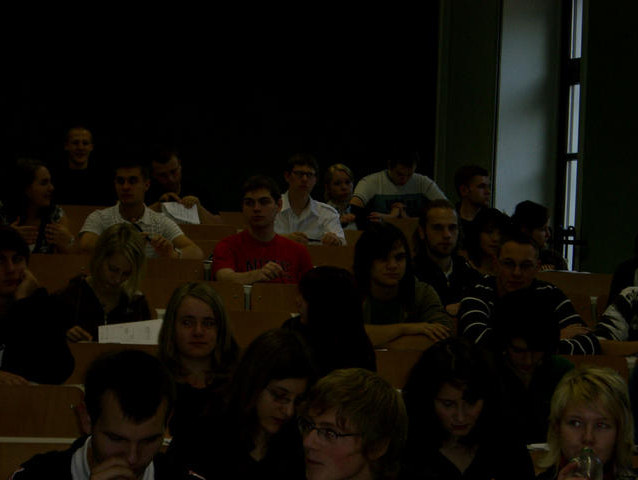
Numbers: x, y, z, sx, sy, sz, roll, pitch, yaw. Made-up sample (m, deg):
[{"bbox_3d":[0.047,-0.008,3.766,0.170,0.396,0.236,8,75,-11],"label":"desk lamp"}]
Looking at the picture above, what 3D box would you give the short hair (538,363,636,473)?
[{"bbox_3d":[0.654,0.441,5.150,0.220,0.260,0.230,2,-1,0],"label":"short hair"}]

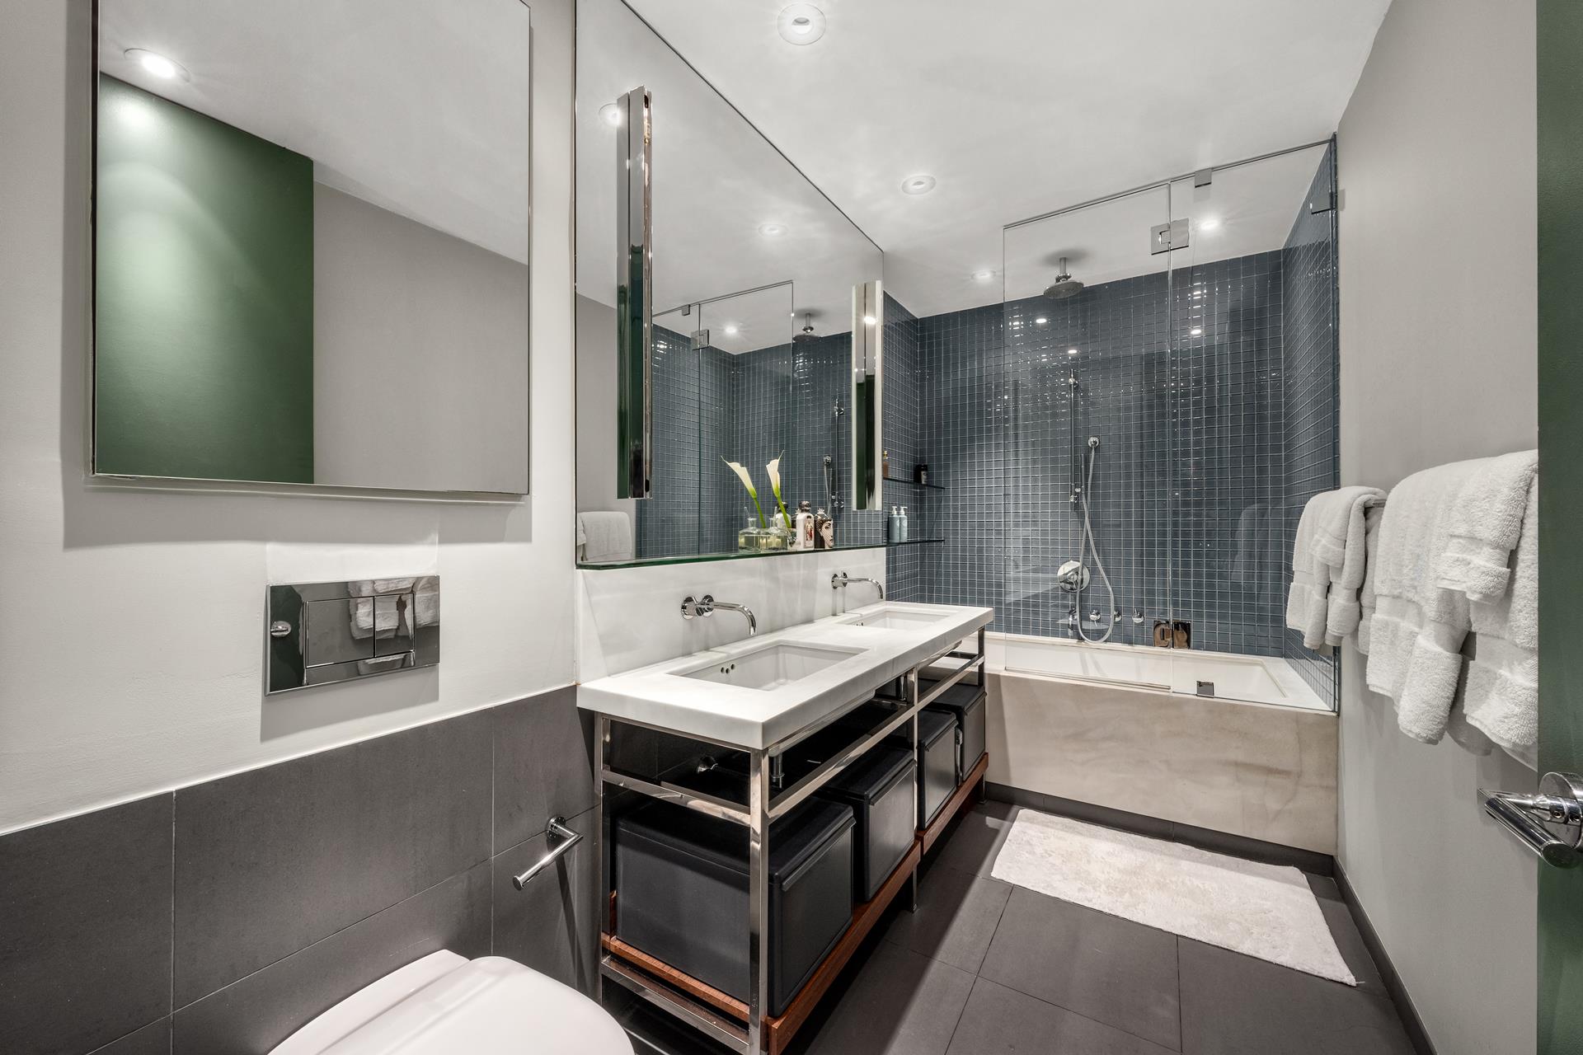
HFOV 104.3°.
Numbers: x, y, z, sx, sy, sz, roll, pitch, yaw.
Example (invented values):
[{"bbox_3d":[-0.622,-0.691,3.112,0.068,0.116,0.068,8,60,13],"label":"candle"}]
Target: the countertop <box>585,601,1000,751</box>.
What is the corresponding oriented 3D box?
[{"bbox_3d":[0.200,0.382,2.018,0.503,0.049,1.790,0,0,31],"label":"countertop"}]

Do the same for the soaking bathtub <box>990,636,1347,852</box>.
[{"bbox_3d":[1.312,0.865,2.943,1.787,0.498,1.021,0,0,31],"label":"soaking bathtub"}]

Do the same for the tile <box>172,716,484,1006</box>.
[{"bbox_3d":[-0.711,0.498,1.019,0.010,0.289,0.457,0,0,31],"label":"tile"}]

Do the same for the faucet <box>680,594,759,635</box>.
[{"bbox_3d":[-0.189,0.245,1.703,0.167,0.109,0.155,0,0,31],"label":"faucet"}]

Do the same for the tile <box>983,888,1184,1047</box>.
[{"bbox_3d":[0.797,1.175,1.687,0.455,0.010,0.466,0,0,31],"label":"tile"}]

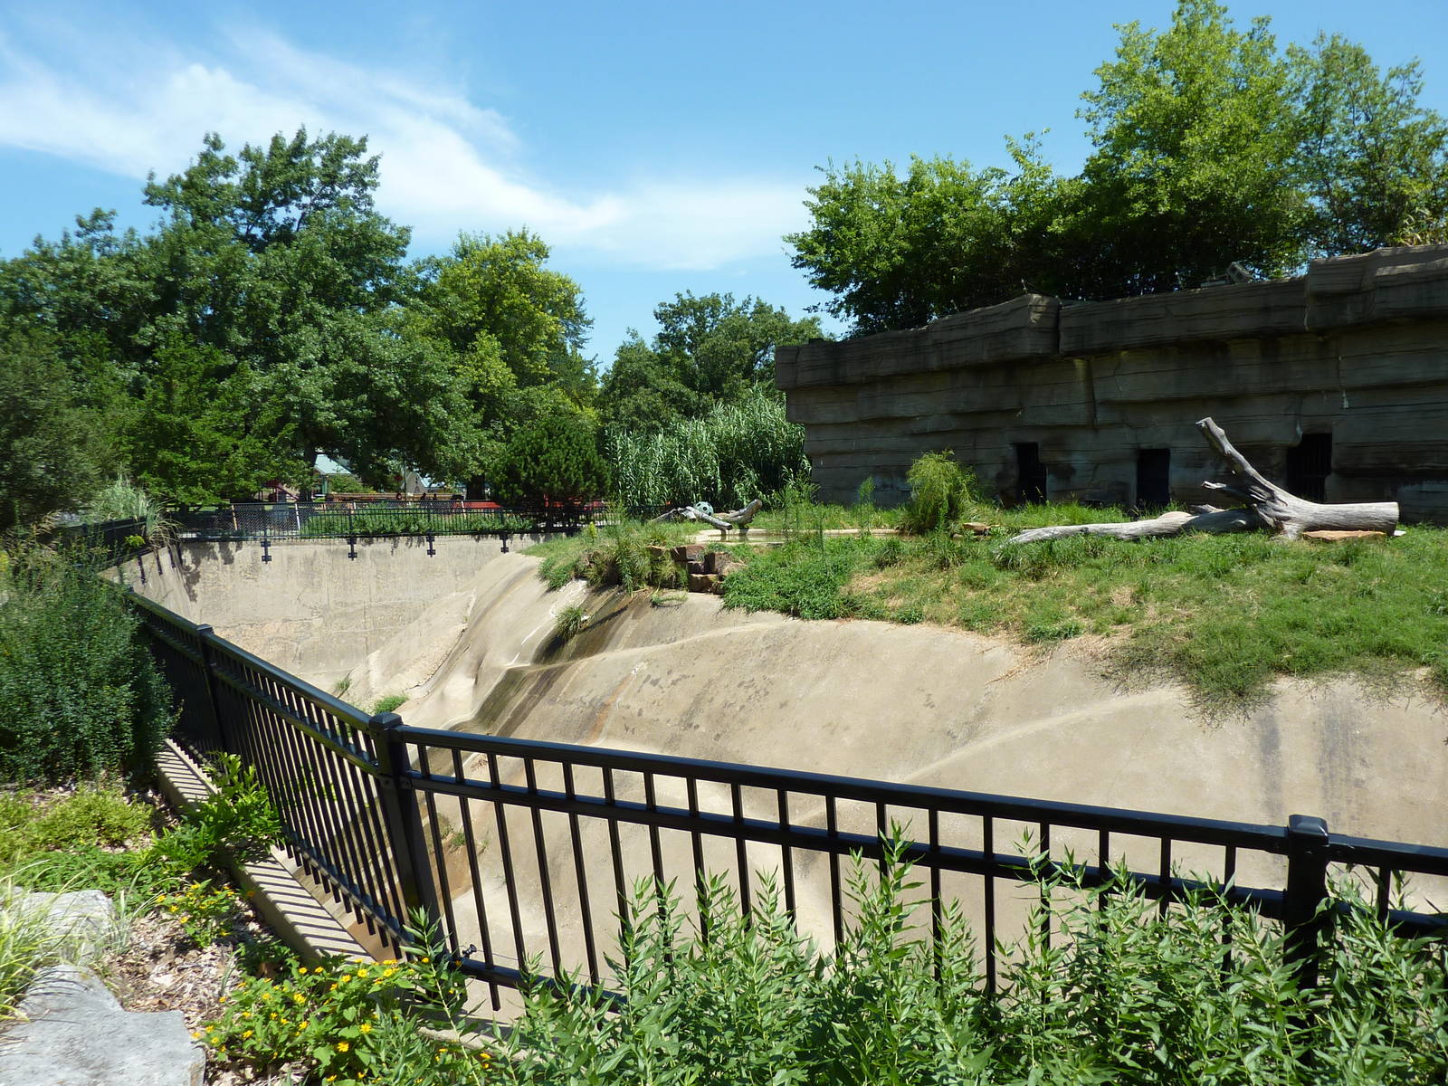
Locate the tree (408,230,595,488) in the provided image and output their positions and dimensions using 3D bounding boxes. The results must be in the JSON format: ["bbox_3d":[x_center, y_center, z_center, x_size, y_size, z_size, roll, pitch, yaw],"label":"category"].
[{"bbox_3d":[-10.629,-8.519,50.000,8.870,12.980,8.550,-1,3,-11],"label":"tree"}]

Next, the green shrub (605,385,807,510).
[{"bbox_3d":[-0.671,-3.483,40.000,7.620,5.110,4.200,0,3,0],"label":"green shrub"}]

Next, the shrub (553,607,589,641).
[{"bbox_3d":[-3.342,1.764,22.800,0.790,0.760,0.740,0,3,-9],"label":"shrub"}]

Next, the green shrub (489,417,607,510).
[{"bbox_3d":[-6.381,-2.838,38.300,4.140,3.810,3.810,-1,3,-10],"label":"green shrub"}]

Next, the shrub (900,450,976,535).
[{"bbox_3d":[5.022,-1.153,24.500,1.750,2.010,1.640,1,3,11],"label":"shrub"}]

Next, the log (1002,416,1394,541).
[{"bbox_3d":[8.501,-1.097,18.600,6.900,2.170,1.600,0,3,-3],"label":"log"}]

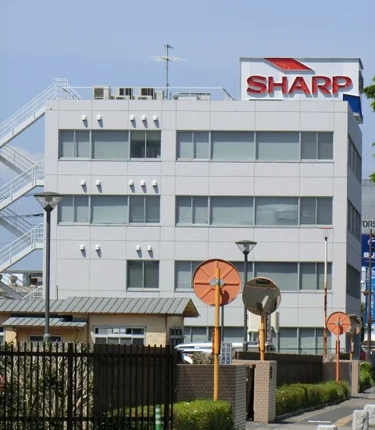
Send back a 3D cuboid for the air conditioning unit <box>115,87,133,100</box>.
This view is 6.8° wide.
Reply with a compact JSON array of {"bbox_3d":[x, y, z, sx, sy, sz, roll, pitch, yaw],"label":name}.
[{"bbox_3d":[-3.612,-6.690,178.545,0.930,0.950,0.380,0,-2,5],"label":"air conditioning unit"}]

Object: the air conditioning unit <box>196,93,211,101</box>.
[{"bbox_3d":[0.965,-6.623,181.481,0.762,0.600,0.400,0,-3,5],"label":"air conditioning unit"}]

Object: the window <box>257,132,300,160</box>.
[{"bbox_3d":[5.085,-3.863,177.764,2.398,1.598,0.150,0,-3,5],"label":"window"}]

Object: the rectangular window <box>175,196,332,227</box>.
[{"bbox_3d":[3.655,-0.206,174.664,8.644,1.623,0.150,0,-2,5],"label":"rectangular window"}]

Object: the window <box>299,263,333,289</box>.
[{"bbox_3d":[7.073,3.358,174.235,1.755,1.508,0.150,0,-2,5],"label":"window"}]

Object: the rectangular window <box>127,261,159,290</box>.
[{"bbox_3d":[-2.437,3.319,175.032,1.776,1.570,0.150,0,-2,5],"label":"rectangular window"}]

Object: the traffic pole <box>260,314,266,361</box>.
[{"bbox_3d":[1.944,3.771,81.600,0.130,2.900,0.130,0,-3,5],"label":"traffic pole"}]

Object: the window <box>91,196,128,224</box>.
[{"bbox_3d":[-4.411,-0.279,180.525,2.143,1.621,0.150,0,-3,5],"label":"window"}]

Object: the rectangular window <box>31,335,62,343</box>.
[{"bbox_3d":[-4.703,4.378,106.000,1.080,0.650,0.120,0,-3,5],"label":"rectangular window"}]

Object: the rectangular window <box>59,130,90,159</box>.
[{"bbox_3d":[-6.330,-3.964,178.803,1.791,1.607,0.150,0,-3,5],"label":"rectangular window"}]

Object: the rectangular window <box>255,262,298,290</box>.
[{"bbox_3d":[4.912,3.348,174.416,2.418,1.537,0.150,0,-2,5],"label":"rectangular window"}]

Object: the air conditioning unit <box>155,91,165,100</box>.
[{"bbox_3d":[-1.572,-6.633,178.372,0.507,0.600,0.380,0,-2,5],"label":"air conditioning unit"}]

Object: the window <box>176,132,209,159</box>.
[{"bbox_3d":[0.328,-3.906,178.197,1.841,1.613,0.150,0,-3,5],"label":"window"}]

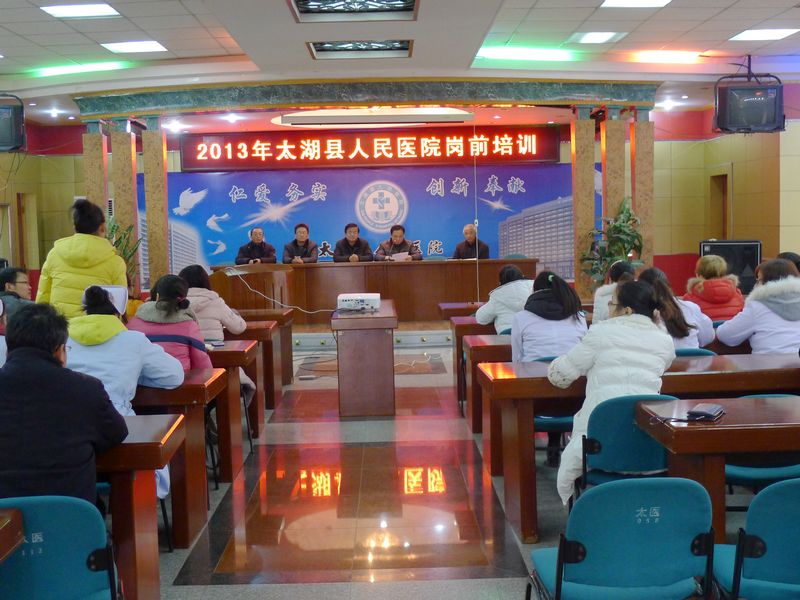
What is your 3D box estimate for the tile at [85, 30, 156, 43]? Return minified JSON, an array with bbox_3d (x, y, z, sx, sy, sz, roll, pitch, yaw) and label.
[{"bbox_3d":[-2.716,-2.581,9.721,0.600,0.025,0.600,-1,5,-1],"label":"tile"}]

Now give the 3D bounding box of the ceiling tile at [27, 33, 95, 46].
[{"bbox_3d":[-3.334,-2.572,9.785,0.600,0.025,0.600,-1,5,-1],"label":"ceiling tile"}]

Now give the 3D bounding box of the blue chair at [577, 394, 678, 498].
[{"bbox_3d":[0.916,0.742,4.146,0.470,0.780,0.530,-1,5,-1],"label":"blue chair"}]

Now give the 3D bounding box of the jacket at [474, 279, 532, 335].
[{"bbox_3d":[0.760,0.146,6.719,0.490,0.580,0.550,-2,5,-9],"label":"jacket"}]

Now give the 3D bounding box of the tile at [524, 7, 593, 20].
[{"bbox_3d":[1.461,-2.627,9.109,0.600,0.025,0.600,-1,5,-1],"label":"tile"}]

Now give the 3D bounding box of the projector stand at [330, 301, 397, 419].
[{"bbox_3d":[-0.265,0.449,8.335,0.490,0.755,1.500,-1,5,-1],"label":"projector stand"}]

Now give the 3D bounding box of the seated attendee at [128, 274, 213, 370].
[{"bbox_3d":[-1.195,0.464,5.442,0.520,1.220,0.750,-1,5,-1],"label":"seated attendee"}]

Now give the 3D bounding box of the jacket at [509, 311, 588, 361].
[{"bbox_3d":[0.822,0.303,5.453,0.440,0.530,0.560,-1,5,-1],"label":"jacket"}]

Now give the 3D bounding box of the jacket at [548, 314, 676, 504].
[{"bbox_3d":[0.931,0.451,4.413,0.550,0.780,0.600,-2,5,-6],"label":"jacket"}]

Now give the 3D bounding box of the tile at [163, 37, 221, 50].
[{"bbox_3d":[-2.177,-2.667,10.376,0.600,0.020,0.600,-1,5,-1],"label":"tile"}]

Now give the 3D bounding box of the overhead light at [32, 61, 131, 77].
[{"bbox_3d":[-3.739,-2.701,11.604,1.250,0.100,0.120,1,5,24],"label":"overhead light"}]

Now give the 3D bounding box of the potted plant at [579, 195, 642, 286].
[{"bbox_3d":[2.697,-0.543,12.632,0.820,1.520,0.800,-1,5,-1],"label":"potted plant"}]

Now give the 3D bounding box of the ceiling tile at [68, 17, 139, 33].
[{"bbox_3d":[-2.686,-2.484,8.973,0.600,0.020,0.600,-1,5,-1],"label":"ceiling tile"}]

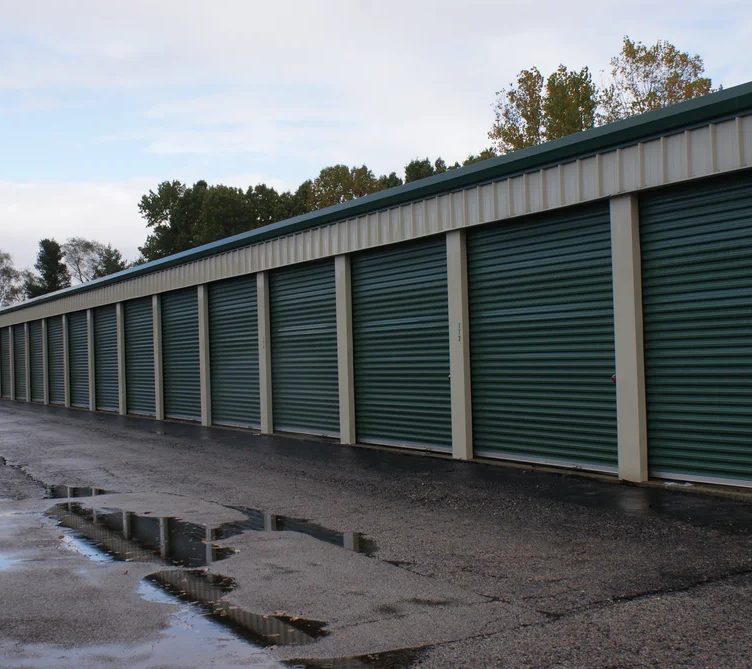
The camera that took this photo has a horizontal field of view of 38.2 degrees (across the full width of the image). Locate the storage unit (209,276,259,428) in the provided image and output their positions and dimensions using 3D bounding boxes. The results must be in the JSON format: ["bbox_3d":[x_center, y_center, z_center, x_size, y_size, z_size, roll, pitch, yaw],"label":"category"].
[{"bbox_3d":[-2.546,0.352,19.794,0.120,2.660,2.740,-1,-1,-28],"label":"storage unit"}]

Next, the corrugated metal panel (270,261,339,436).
[{"bbox_3d":[-1.105,0.239,17.096,0.080,2.650,2.730,-1,-1,-28],"label":"corrugated metal panel"}]

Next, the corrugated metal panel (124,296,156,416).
[{"bbox_3d":[-5.416,0.521,25.155,0.080,2.650,2.730,-1,-1,-28],"label":"corrugated metal panel"}]

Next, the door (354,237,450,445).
[{"bbox_3d":[0.349,0.145,14.419,0.120,2.650,2.730,-1,-1,-28],"label":"door"}]

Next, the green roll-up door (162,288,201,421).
[{"bbox_3d":[-3.979,0.427,22.469,0.080,2.650,2.730,-1,-1,-28],"label":"green roll-up door"}]

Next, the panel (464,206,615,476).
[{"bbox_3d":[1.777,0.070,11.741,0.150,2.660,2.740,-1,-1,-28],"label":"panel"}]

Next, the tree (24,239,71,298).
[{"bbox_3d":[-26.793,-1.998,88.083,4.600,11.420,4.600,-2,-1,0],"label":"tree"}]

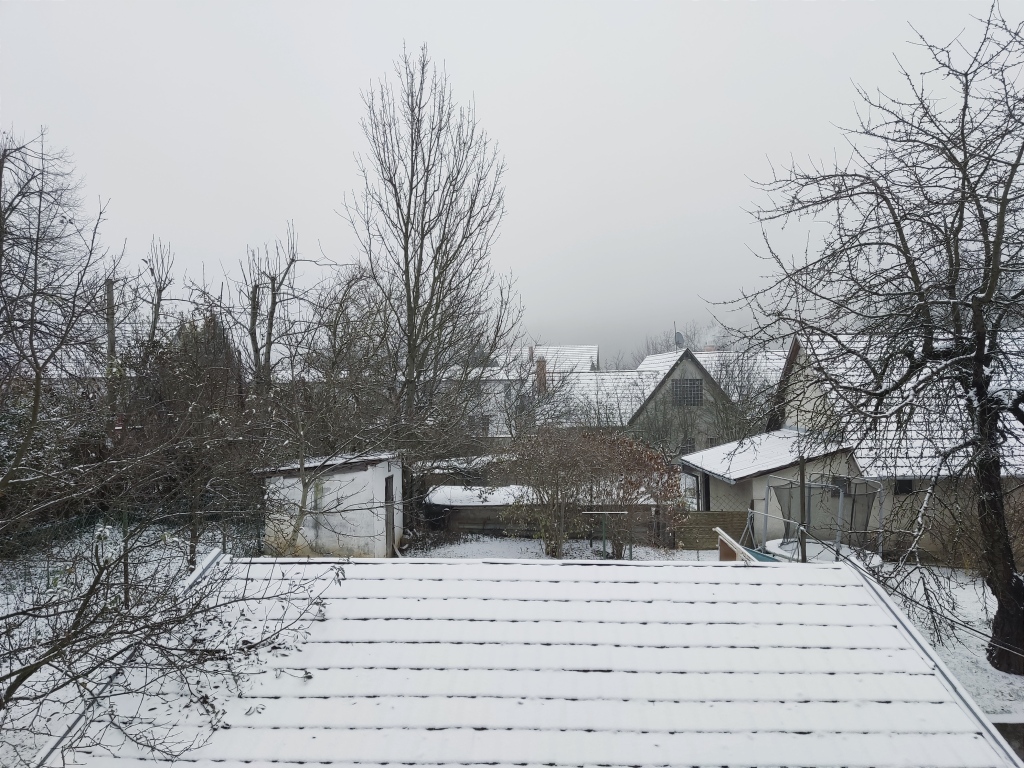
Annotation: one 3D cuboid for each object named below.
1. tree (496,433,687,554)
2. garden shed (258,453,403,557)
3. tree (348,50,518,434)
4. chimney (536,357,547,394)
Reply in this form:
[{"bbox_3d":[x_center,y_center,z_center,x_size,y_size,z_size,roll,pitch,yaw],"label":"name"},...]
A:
[{"bbox_3d":[2.120,2.990,20.000,4.800,3.450,3.500,0,0,0],"label":"tree"},{"bbox_3d":[-4.760,3.140,19.750,3.050,2.480,2.450,0,0,8],"label":"garden shed"},{"bbox_3d":[-3.100,-4.300,29.000,6.900,17.800,6.500,0,0,0],"label":"tree"},{"bbox_3d":[1.760,-0.500,44.000,0.580,2.300,0.580,0,0,0],"label":"chimney"}]

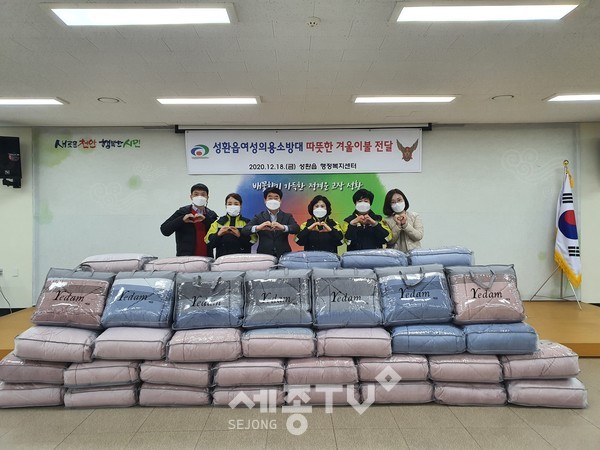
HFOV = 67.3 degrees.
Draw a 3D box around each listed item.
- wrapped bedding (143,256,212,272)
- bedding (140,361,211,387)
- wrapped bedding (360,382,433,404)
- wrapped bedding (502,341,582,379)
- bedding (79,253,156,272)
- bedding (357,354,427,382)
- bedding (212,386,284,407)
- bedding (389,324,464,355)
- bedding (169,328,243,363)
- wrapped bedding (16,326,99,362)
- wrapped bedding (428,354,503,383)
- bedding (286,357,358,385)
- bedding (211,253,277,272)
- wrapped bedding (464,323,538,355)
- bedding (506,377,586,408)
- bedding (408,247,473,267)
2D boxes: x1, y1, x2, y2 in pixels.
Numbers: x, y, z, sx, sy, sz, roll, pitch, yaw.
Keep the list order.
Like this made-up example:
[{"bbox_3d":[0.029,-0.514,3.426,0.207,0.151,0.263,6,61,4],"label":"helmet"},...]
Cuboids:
[{"bbox_3d":[-1.040,0.392,4.064,0.570,0.195,0.450,-1,1,0],"label":"wrapped bedding"},{"bbox_3d":[-0.954,1.174,3.781,0.565,0.185,0.490,-1,1,4],"label":"bedding"},{"bbox_3d":[0.755,1.293,3.725,0.550,0.165,0.470,-1,1,-1],"label":"wrapped bedding"},{"bbox_3d":[1.847,1.082,3.666,0.580,0.195,0.450,-1,1,-1],"label":"wrapped bedding"},{"bbox_3d":[-1.720,0.389,4.353,0.580,0.180,0.490,-1,1,-3],"label":"bedding"},{"bbox_3d":[0.730,1.125,3.732,0.551,0.170,0.470,-1,1,-1],"label":"bedding"},{"bbox_3d":[-0.399,1.306,3.693,0.550,0.165,0.470,-1,1,-1],"label":"bedding"},{"bbox_3d":[1.012,0.911,3.734,0.570,0.200,0.450,-1,1,0],"label":"bedding"},{"bbox_3d":[-0.779,1.001,3.851,0.585,0.185,0.490,-1,1,-4],"label":"bedding"},{"bbox_3d":[-1.978,1.005,3.866,0.621,0.200,0.490,0,1,6],"label":"wrapped bedding"},{"bbox_3d":[1.309,1.151,3.810,0.583,0.180,0.490,-1,1,-1],"label":"wrapped bedding"},{"bbox_3d":[0.171,1.165,3.780,0.573,0.185,0.490,-1,1,-1],"label":"bedding"},{"bbox_3d":[-0.517,0.391,4.386,0.585,0.180,0.490,-1,1,-1],"label":"bedding"},{"bbox_3d":[1.591,0.906,3.740,0.570,0.200,0.450,-1,1,0],"label":"wrapped bedding"},{"bbox_3d":[1.894,1.275,3.624,0.580,0.200,0.450,0,1,4],"label":"bedding"},{"bbox_3d":[1.308,0.297,4.411,0.589,0.185,0.490,-1,1,-1],"label":"bedding"}]

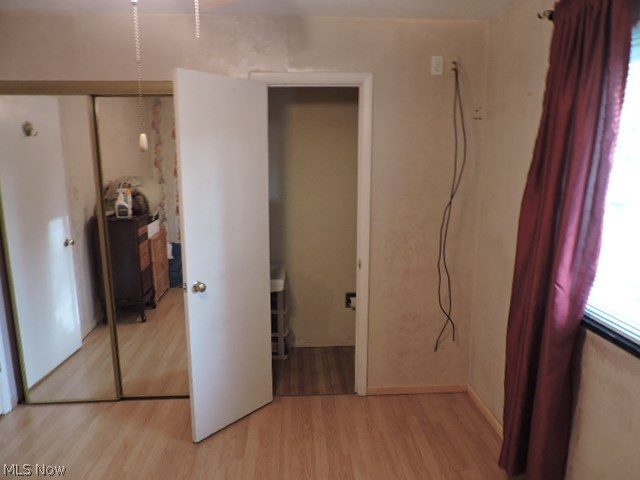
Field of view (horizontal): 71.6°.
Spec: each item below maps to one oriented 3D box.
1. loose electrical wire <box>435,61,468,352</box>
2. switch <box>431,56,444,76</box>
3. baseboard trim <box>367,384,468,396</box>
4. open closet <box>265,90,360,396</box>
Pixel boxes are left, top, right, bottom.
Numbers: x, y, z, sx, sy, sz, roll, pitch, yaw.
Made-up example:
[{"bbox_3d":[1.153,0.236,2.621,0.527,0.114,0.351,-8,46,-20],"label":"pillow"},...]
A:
[{"bbox_3d":[0.851,-0.160,2.835,0.142,1.875,0.045,-1,10,-3],"label":"loose electrical wire"},{"bbox_3d":[0.714,-1.053,2.686,0.073,0.113,0.010,-1,10,-3],"label":"switch"},{"bbox_3d":[0.677,1.038,3.054,0.704,0.063,0.014,-1,10,-3],"label":"baseboard trim"},{"bbox_3d":[-0.065,0.007,3.231,0.585,2.030,0.780,-1,10,-3],"label":"open closet"}]

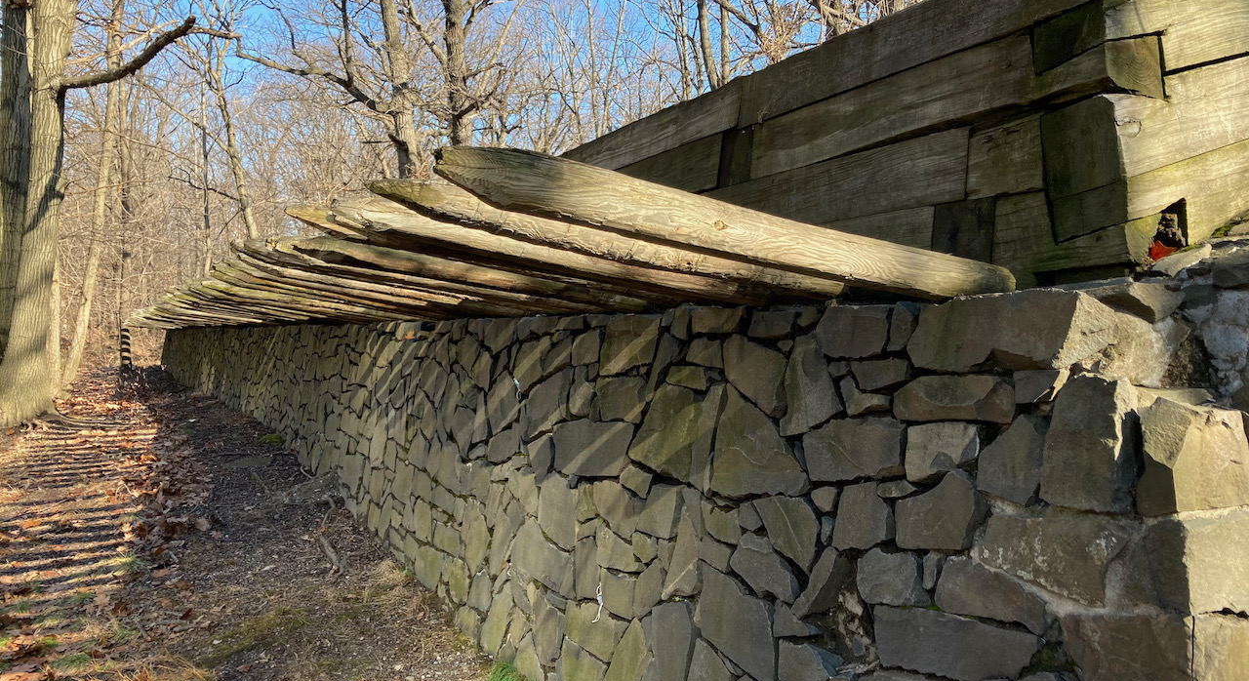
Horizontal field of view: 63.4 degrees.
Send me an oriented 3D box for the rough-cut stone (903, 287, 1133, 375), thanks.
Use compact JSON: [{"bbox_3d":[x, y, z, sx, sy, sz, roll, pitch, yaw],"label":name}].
[{"bbox_3d":[0.873,-0.005,2.260,0.191,0.181,0.479,8,-3,-25],"label":"rough-cut stone"}]

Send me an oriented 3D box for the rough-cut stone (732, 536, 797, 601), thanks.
[{"bbox_3d":[0.426,0.622,2.789,0.122,0.123,0.335,5,-2,-26],"label":"rough-cut stone"}]

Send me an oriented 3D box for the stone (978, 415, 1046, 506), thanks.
[{"bbox_3d":[0.814,0.241,2.051,0.105,0.179,0.170,5,-2,-26],"label":"stone"}]

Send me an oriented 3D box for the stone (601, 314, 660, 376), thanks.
[{"bbox_3d":[0.098,0.015,4.147,0.194,0.246,0.483,10,-10,-26],"label":"stone"}]

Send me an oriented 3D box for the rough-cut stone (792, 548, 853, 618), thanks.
[{"bbox_3d":[0.554,0.628,2.643,0.140,0.193,0.184,-2,2,-27],"label":"rough-cut stone"}]

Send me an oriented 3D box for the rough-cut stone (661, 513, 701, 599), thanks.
[{"bbox_3d":[0.234,0.701,3.249,0.130,0.292,0.227,-2,2,-27],"label":"rough-cut stone"}]

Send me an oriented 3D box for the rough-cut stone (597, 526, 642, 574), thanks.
[{"bbox_3d":[0.025,0.763,3.651,0.130,0.140,0.354,-2,2,-27],"label":"rough-cut stone"}]

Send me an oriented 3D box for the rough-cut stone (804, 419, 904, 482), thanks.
[{"bbox_3d":[0.688,0.313,2.801,0.176,0.172,0.401,10,-12,-26],"label":"rough-cut stone"}]

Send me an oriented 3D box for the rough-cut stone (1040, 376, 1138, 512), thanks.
[{"bbox_3d":[0.957,0.209,1.985,0.170,0.253,0.168,8,-3,-25],"label":"rough-cut stone"}]

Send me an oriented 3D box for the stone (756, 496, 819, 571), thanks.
[{"bbox_3d":[0.479,0.502,2.719,0.137,0.181,0.286,5,-2,-26],"label":"stone"}]

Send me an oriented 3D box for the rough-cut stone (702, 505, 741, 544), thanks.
[{"bbox_3d":[0.344,0.563,3.114,0.106,0.110,0.244,8,-3,-25],"label":"rough-cut stone"}]

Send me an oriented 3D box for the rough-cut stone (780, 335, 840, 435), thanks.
[{"bbox_3d":[0.550,0.129,2.664,0.157,0.271,0.253,5,-2,-26],"label":"rough-cut stone"}]

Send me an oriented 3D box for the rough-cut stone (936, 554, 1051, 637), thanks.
[{"bbox_3d":[0.783,0.518,2.079,0.117,0.130,0.291,5,-2,-26],"label":"rough-cut stone"}]

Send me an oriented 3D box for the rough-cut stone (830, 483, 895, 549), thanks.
[{"bbox_3d":[0.686,0.477,2.702,0.141,0.184,0.226,10,-10,-26],"label":"rough-cut stone"}]

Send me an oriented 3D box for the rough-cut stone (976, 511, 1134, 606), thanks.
[{"bbox_3d":[0.906,0.409,2.030,0.170,0.170,0.344,-2,2,-27],"label":"rough-cut stone"}]

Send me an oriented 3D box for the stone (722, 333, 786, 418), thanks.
[{"bbox_3d":[0.430,0.105,2.918,0.166,0.230,0.332,5,-2,-26],"label":"stone"}]

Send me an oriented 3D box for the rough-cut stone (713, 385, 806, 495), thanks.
[{"bbox_3d":[0.488,0.320,2.994,0.200,0.328,0.507,8,-3,-25],"label":"rough-cut stone"}]

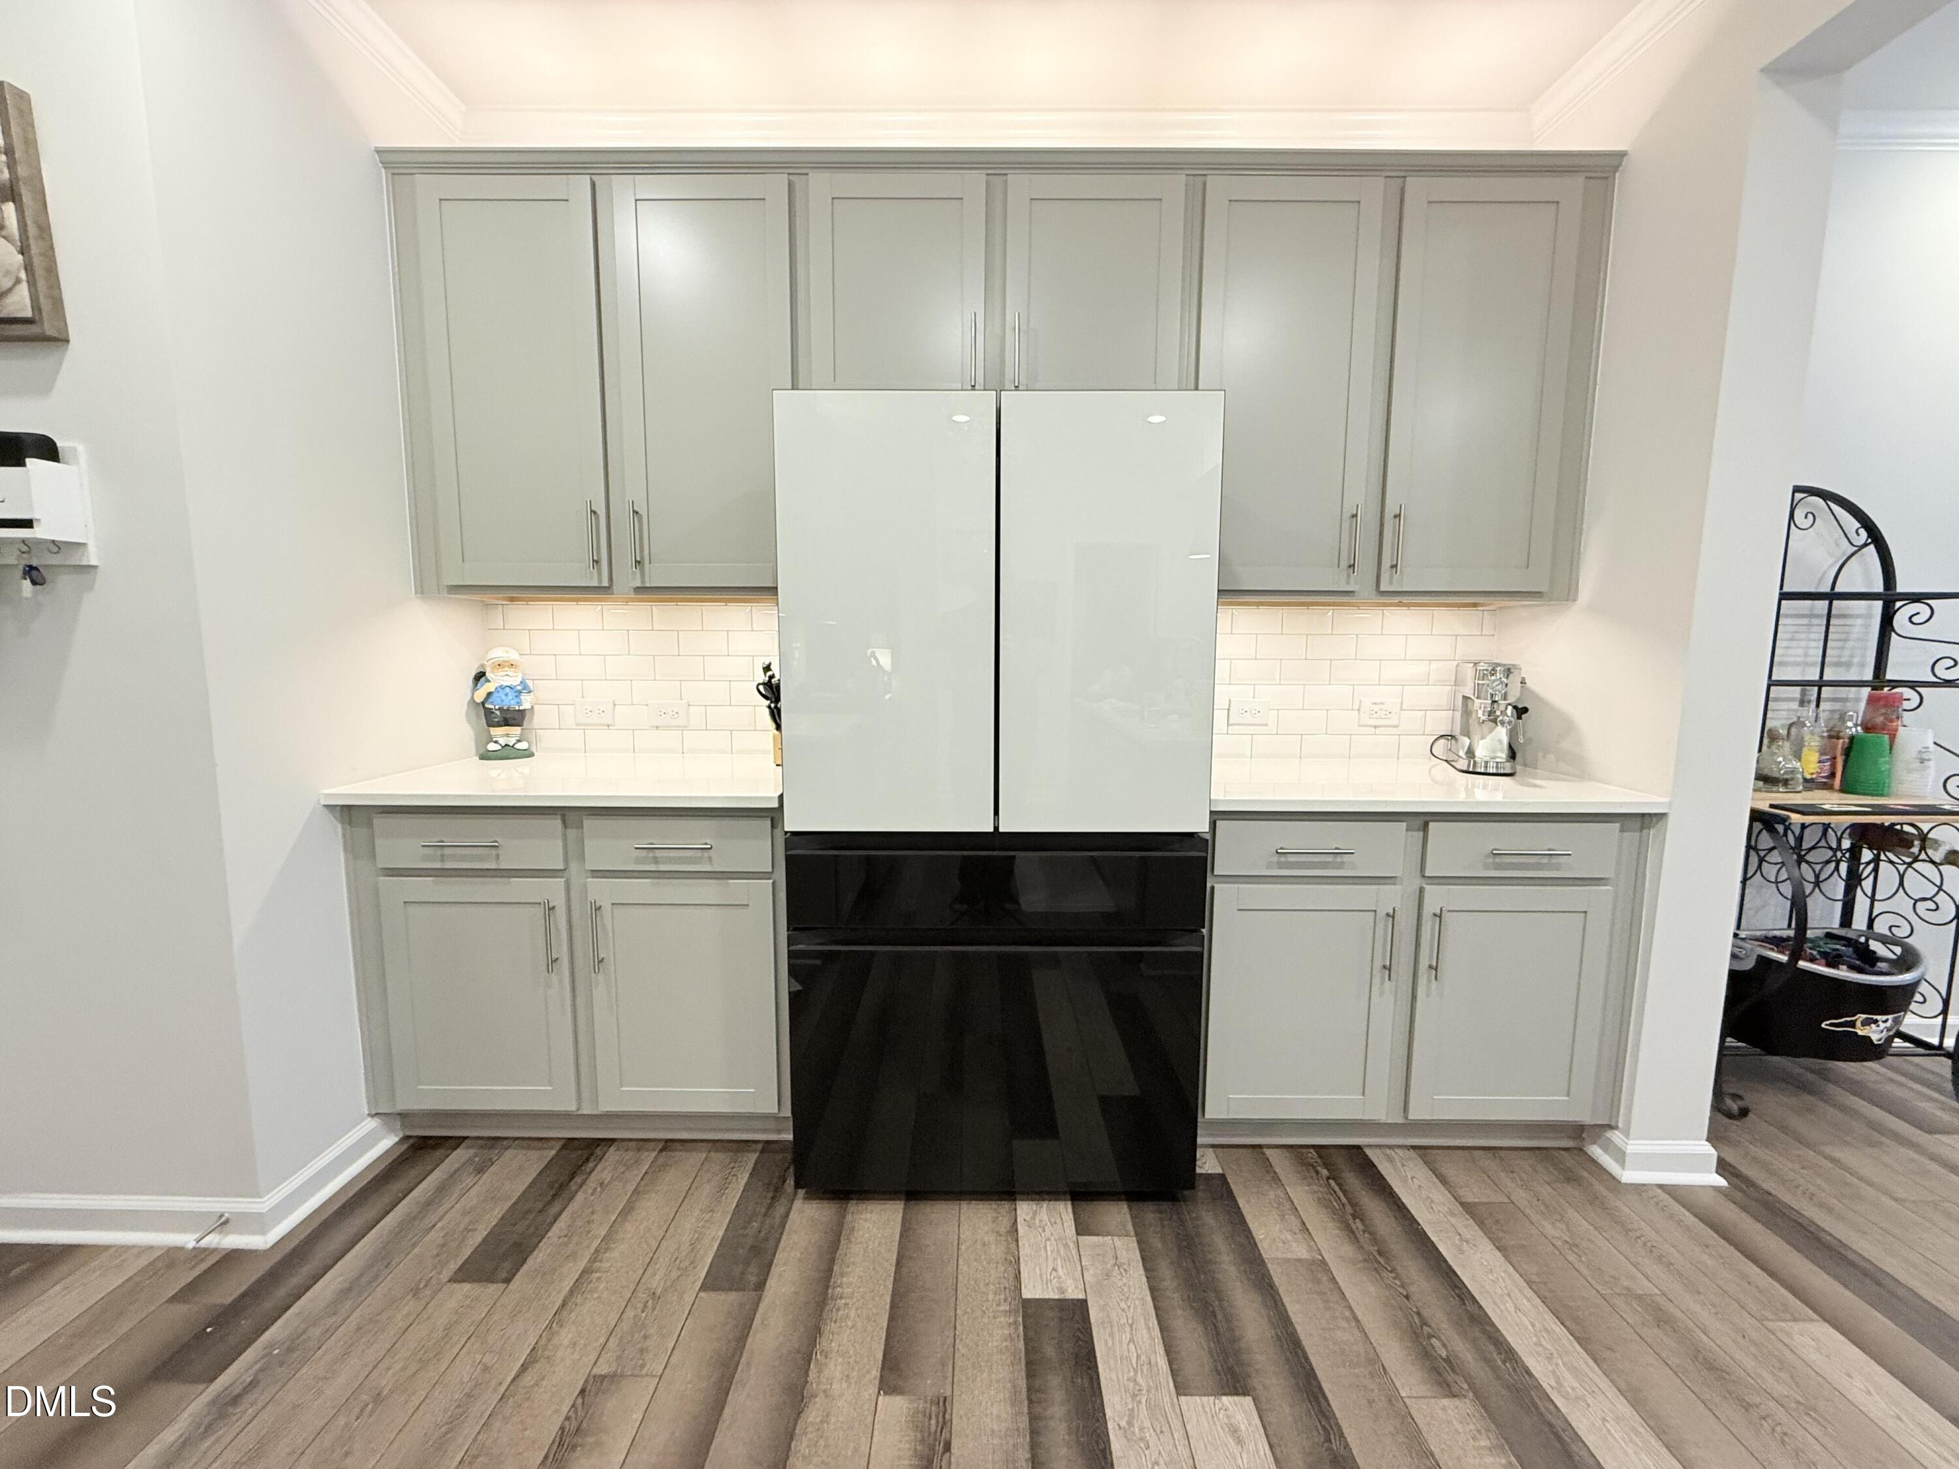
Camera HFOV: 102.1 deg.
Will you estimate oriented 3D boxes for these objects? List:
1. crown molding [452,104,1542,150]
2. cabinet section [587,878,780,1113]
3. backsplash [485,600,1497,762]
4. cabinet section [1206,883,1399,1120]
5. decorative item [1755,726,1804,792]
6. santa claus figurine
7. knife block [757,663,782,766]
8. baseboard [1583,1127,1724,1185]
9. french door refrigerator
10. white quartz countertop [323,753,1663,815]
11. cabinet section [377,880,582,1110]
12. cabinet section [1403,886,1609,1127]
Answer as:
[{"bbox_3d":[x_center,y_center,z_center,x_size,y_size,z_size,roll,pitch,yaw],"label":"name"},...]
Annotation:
[{"bbox_3d":[0.042,-1.735,2.263,3.120,0.085,0.070,0,6,0],"label":"crown molding"},{"bbox_3d":[-0.697,0.600,2.128,0.445,0.580,0.500,0,6,0],"label":"cabinet section"},{"bbox_3d":[0.033,-0.163,2.473,3.133,0.475,0.012,0,6,0],"label":"backsplash"},{"bbox_3d":[0.763,0.608,2.115,0.445,0.580,0.500,0,6,0],"label":"cabinet section"},{"bbox_3d":[2.381,0.072,2.356,0.105,0.197,0.095,0,6,0],"label":"decorative item"},{"bbox_3d":[-1.445,-0.093,2.410,0.170,0.335,0.125,-3,7,-24],"label":"santa claus figurine"},{"bbox_3d":[-0.555,-0.071,2.346,0.130,0.316,0.200,0,6,0],"label":"knife block"},{"bbox_3d":[1.653,1.008,1.958,0.245,0.104,0.170,0,6,0],"label":"baseboard"},{"bbox_3d":[0.040,0.144,2.072,0.910,1.775,0.765,0,6,0],"label":"french door refrigerator"},{"bbox_3d":[0.030,0.125,2.175,3.135,0.030,0.657,0,6,0],"label":"white quartz countertop"},{"bbox_3d":[-1.185,0.597,2.132,0.445,0.580,0.500,0,6,0],"label":"cabinet section"},{"bbox_3d":[1.248,0.611,2.111,0.445,0.580,0.500,0,6,0],"label":"cabinet section"}]

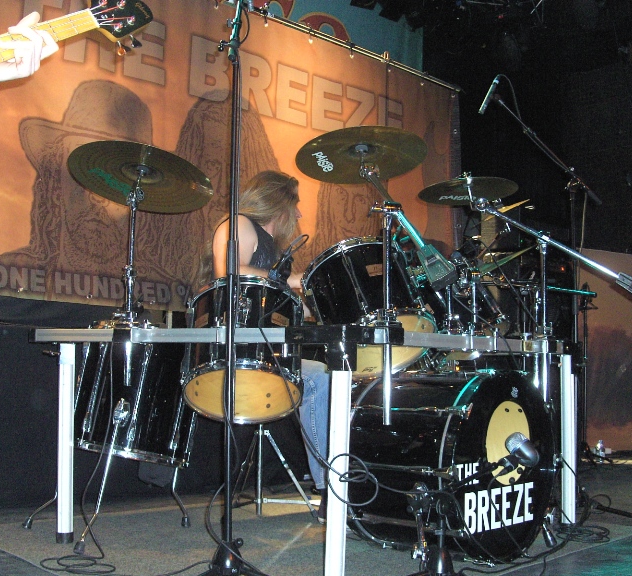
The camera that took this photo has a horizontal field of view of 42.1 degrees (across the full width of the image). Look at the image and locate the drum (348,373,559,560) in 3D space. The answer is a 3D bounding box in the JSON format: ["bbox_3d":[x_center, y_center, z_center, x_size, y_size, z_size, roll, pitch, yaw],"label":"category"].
[{"bbox_3d":[0.426,0.564,2.685,0.470,0.595,0.595,-4,-7,44],"label":"drum"}]

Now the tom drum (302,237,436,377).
[{"bbox_3d":[0.177,0.070,2.730,0.375,0.305,0.375,-18,-39,0],"label":"tom drum"}]

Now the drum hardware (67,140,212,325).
[{"bbox_3d":[-0.575,-0.178,2.690,0.480,0.610,0.450,1,-5,0],"label":"drum hardware"}]

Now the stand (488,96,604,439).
[{"bbox_3d":[1.020,0.016,3.500,0.580,1.700,0.450,2,-5,-17],"label":"stand"}]

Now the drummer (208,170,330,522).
[{"bbox_3d":[-0.130,0.225,3.270,0.700,1.370,0.560,-1,-5,23],"label":"drummer"}]

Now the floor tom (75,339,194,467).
[{"bbox_3d":[-0.615,0.380,2.930,0.430,0.440,0.430,11,-14,0],"label":"floor tom"}]

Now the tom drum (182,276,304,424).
[{"bbox_3d":[-0.242,0.214,2.795,0.385,0.345,0.385,-1,-36,0],"label":"tom drum"}]

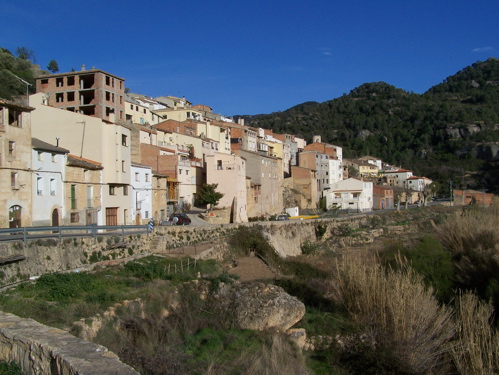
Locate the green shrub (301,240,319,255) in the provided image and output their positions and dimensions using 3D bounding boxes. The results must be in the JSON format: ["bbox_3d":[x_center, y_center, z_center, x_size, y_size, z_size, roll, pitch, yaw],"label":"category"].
[{"bbox_3d":[10.940,10.940,100.000,3.200,2.600,3.000,-1,-2,0],"label":"green shrub"}]

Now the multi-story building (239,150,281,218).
[{"bbox_3d":[2.366,-0.496,112.696,4.700,13.368,12.500,0,-1,21],"label":"multi-story building"}]

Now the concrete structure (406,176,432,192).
[{"bbox_3d":[68.465,-1.067,222.051,5.500,6.635,13.500,-1,-1,38],"label":"concrete structure"}]

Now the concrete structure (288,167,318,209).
[{"bbox_3d":[13.234,0.067,134.166,5.600,10.184,6.800,0,-1,20],"label":"concrete structure"}]

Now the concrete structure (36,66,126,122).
[{"bbox_3d":[-32.890,-16.170,106.330,14.400,9.940,8.000,-2,-2,19],"label":"concrete structure"}]

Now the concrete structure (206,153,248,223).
[{"bbox_3d":[-3.665,0.173,91.122,5.100,11.099,9.500,0,-1,10],"label":"concrete structure"}]

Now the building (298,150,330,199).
[{"bbox_3d":[21.940,-3.850,187.080,6.800,15.340,9.500,-2,-2,35],"label":"building"}]

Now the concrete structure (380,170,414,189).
[{"bbox_3d":[65.653,-3.661,241.794,10.800,8.805,9.000,-1,-1,33],"label":"concrete structure"}]

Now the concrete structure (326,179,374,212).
[{"bbox_3d":[31.320,2.820,171.090,11.300,9.810,11.900,-2,-2,29],"label":"concrete structure"}]

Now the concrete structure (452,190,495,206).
[{"bbox_3d":[70.450,3.370,173.080,10.800,4.780,5.400,0,-2,-15],"label":"concrete structure"}]

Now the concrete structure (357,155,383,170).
[{"bbox_3d":[58.720,-11.570,267.370,8.300,7.160,7.500,0,-2,-28],"label":"concrete structure"}]

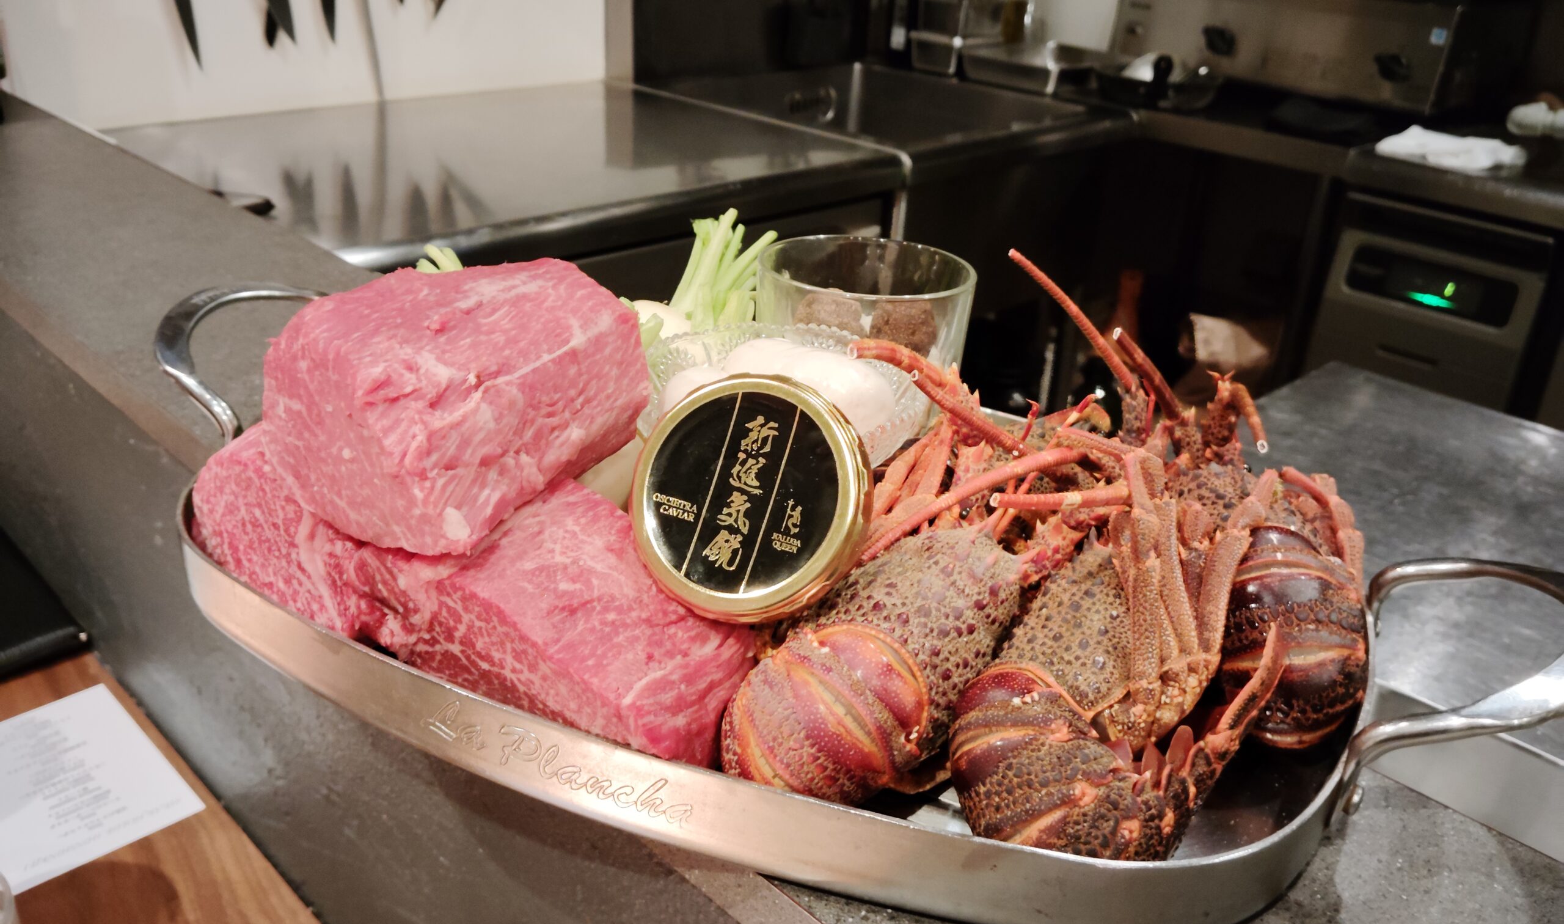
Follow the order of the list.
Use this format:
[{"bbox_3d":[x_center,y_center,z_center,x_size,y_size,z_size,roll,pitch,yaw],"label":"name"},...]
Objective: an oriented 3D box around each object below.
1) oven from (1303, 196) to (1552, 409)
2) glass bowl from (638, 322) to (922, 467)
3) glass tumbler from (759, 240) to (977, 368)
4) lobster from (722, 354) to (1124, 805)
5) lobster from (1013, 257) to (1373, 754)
[{"bbox_3d":[1.119,-0.189,2.122,0.310,0.520,0.420,26,34,38],"label":"oven"},{"bbox_3d":[-0.001,-0.011,0.655,0.143,0.062,0.143,4,26,0],"label":"glass bowl"},{"bbox_3d":[0.044,-0.059,0.736,0.123,0.115,0.123,5,26,3],"label":"glass tumbler"},{"bbox_3d":[0.048,0.045,0.516,0.133,0.108,0.207,21,31,32],"label":"lobster"},{"bbox_3d":[0.185,0.011,0.553,0.113,0.148,0.187,-7,28,-21],"label":"lobster"}]

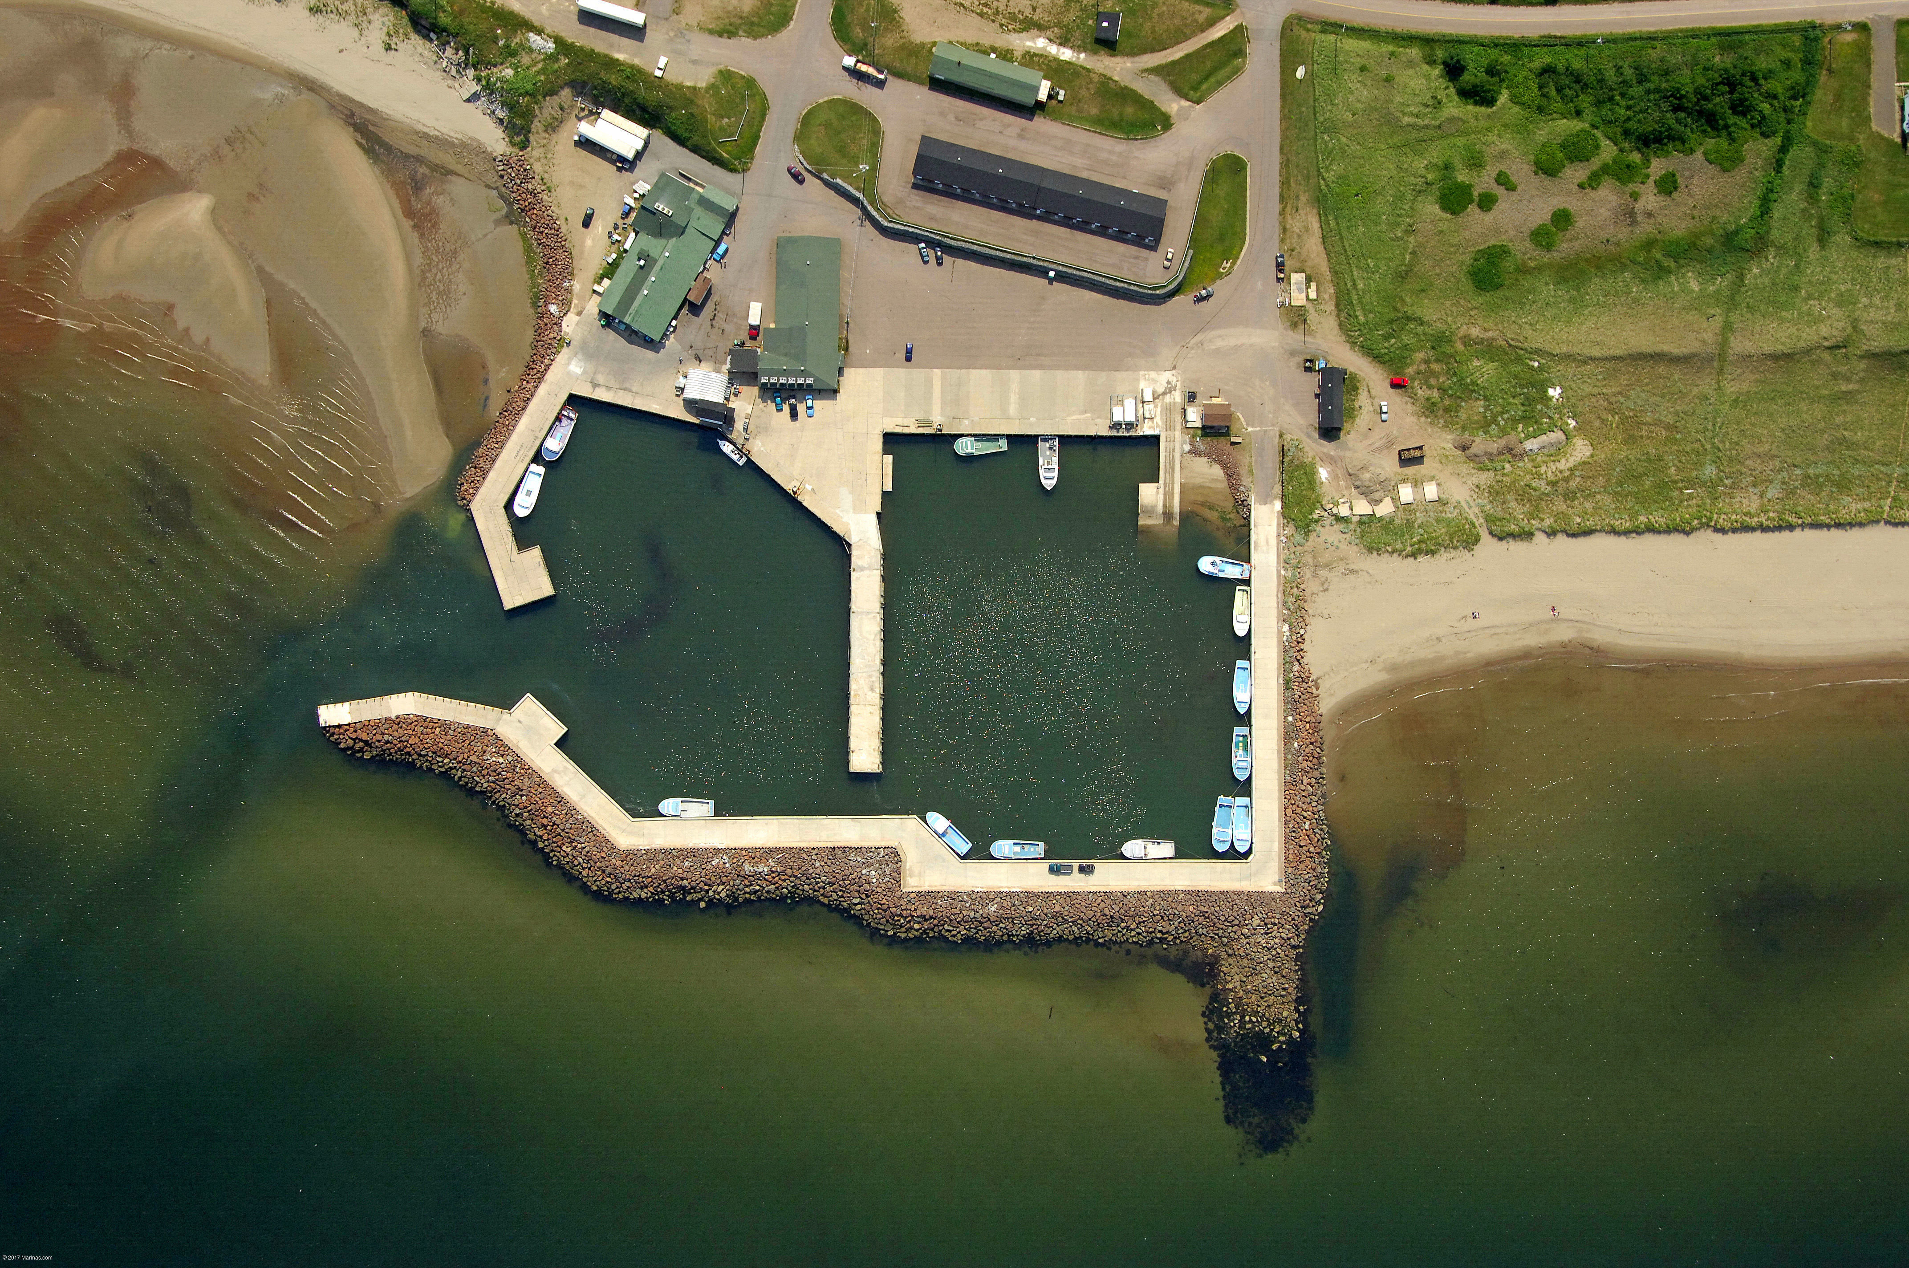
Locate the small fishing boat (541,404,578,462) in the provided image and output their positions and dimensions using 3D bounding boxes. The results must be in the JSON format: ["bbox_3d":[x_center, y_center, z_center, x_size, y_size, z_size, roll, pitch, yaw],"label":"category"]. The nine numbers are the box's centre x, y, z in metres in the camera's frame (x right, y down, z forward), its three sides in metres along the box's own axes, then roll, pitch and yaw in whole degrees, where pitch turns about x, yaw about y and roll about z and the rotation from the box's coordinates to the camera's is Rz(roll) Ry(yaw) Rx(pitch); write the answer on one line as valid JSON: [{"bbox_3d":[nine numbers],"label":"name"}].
[{"bbox_3d":[-95.250,-48.310,549.240,4.800,4.000,13.700,21,89,0],"label":"small fishing boat"}]

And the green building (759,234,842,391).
[{"bbox_3d":[-36.860,-76.640,545.830,18.800,6.200,36.500,2,89,0],"label":"green building"}]

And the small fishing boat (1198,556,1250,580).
[{"bbox_3d":[65.130,-15.960,550.040,12.900,3.900,4.800,8,89,0],"label":"small fishing boat"}]

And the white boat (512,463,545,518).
[{"bbox_3d":[-102.470,-34.340,548.970,4.800,3.900,12.900,18,89,0],"label":"white boat"}]

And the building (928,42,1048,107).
[{"bbox_3d":[7.760,-134.250,546.350,26.000,5.600,7.900,17,89,0],"label":"building"}]

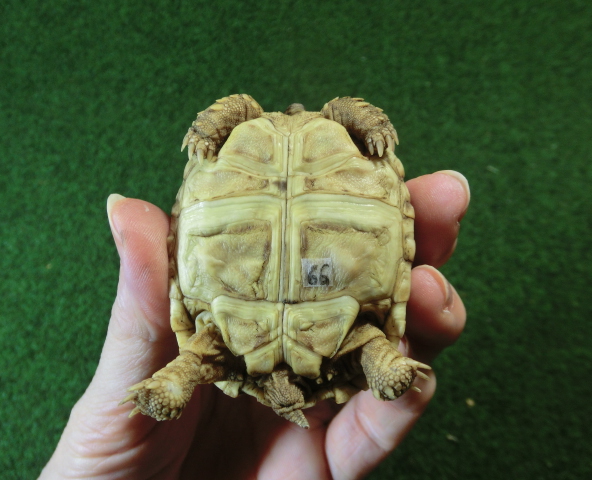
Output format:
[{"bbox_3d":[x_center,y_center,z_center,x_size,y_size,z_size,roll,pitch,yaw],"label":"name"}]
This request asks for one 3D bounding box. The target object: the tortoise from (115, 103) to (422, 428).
[{"bbox_3d":[-0.005,0.005,0.136,0.073,0.039,0.083,2,90,0],"label":"tortoise"}]

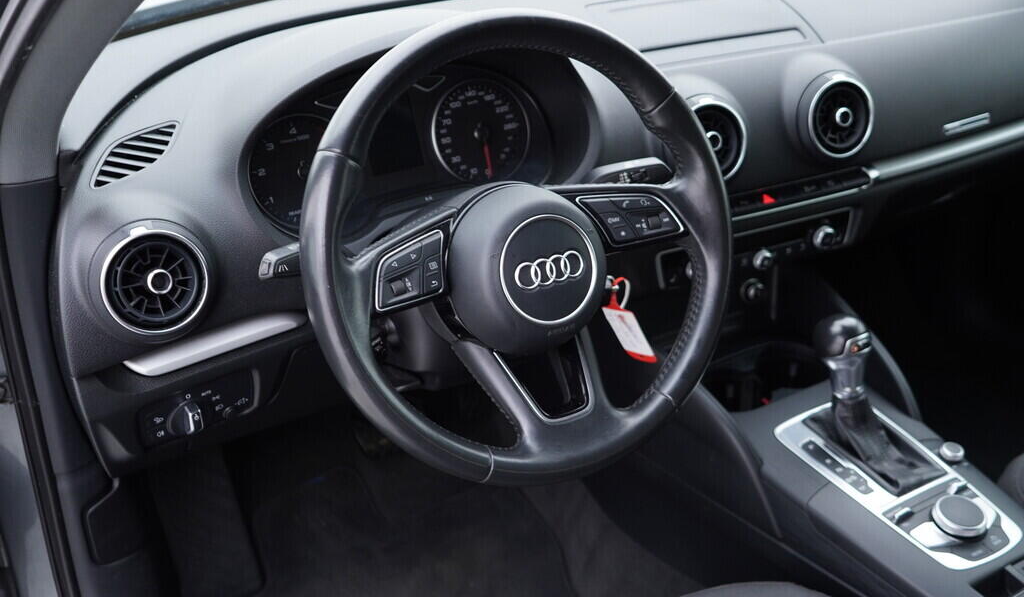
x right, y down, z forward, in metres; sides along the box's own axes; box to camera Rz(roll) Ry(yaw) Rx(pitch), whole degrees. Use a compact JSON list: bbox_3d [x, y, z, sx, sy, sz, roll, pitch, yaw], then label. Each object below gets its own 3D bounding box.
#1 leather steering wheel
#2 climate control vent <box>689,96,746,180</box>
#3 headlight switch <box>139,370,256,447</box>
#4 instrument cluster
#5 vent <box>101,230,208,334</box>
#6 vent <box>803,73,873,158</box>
[{"bbox_3d":[0.008,-0.039,0.823,0.370,0.370,0.090,-14,7,-24],"label":"leather steering wheel"},{"bbox_3d":[0.197,-0.159,1.056,0.087,0.087,0.040,-12,14,-22],"label":"climate control vent"},{"bbox_3d":[-0.275,0.096,0.898,0.108,0.048,0.032,-19,31,-31],"label":"headlight switch"},{"bbox_3d":[-0.099,-0.153,1.013,0.330,0.155,0.070,-14,10,-24],"label":"instrument cluster"},{"bbox_3d":[-0.289,-0.014,0.825,0.087,0.087,0.040,-19,16,-32],"label":"vent"},{"bbox_3d":[0.355,-0.199,1.130,0.087,0.087,0.040,-12,14,-22],"label":"vent"}]

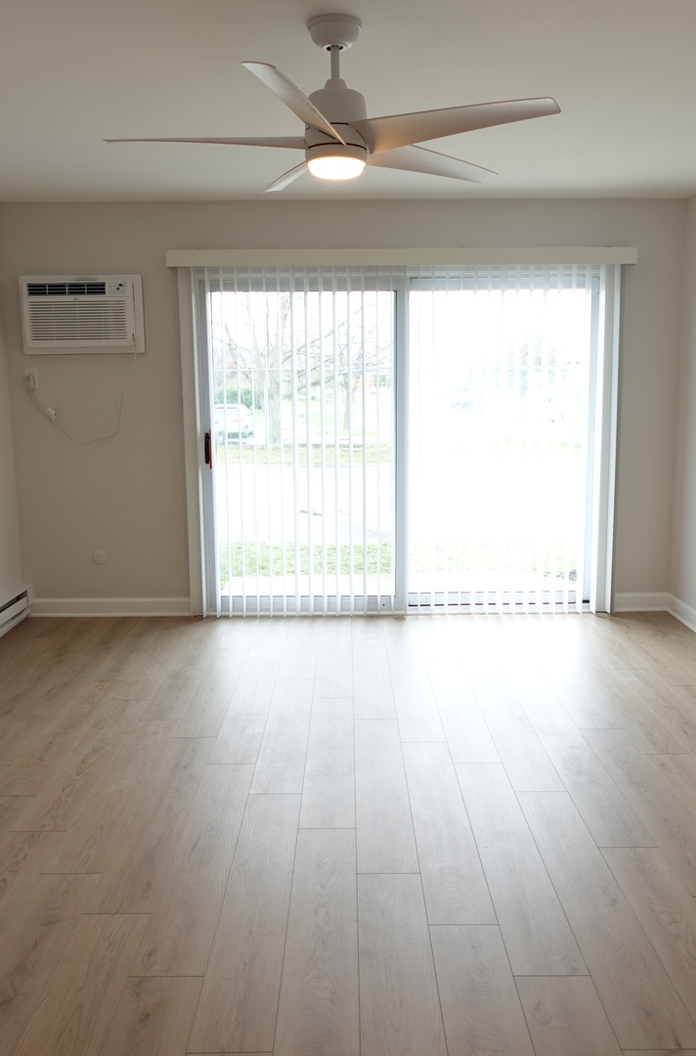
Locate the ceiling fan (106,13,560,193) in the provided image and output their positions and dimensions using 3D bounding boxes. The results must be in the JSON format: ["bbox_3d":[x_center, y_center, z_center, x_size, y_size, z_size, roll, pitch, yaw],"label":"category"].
[{"bbox_3d":[-0.054,-1.265,2.615,1.320,0.433,1.320,-1,9,0],"label":"ceiling fan"}]

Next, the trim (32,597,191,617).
[{"bbox_3d":[-1.478,0.488,5.405,1.017,0.117,0.020,-1,9,0],"label":"trim"}]

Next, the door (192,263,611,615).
[{"bbox_3d":[0.298,-0.502,5.186,2.385,2.080,0.090,-1,9,0],"label":"door"}]

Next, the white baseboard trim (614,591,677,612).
[{"bbox_3d":[1.806,0.458,5.414,0.335,0.118,0.020,-1,9,0],"label":"white baseboard trim"}]

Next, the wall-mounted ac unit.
[{"bbox_3d":[-1.536,-1.235,5.095,0.705,0.447,0.090,-1,9,0],"label":"wall-mounted ac unit"}]

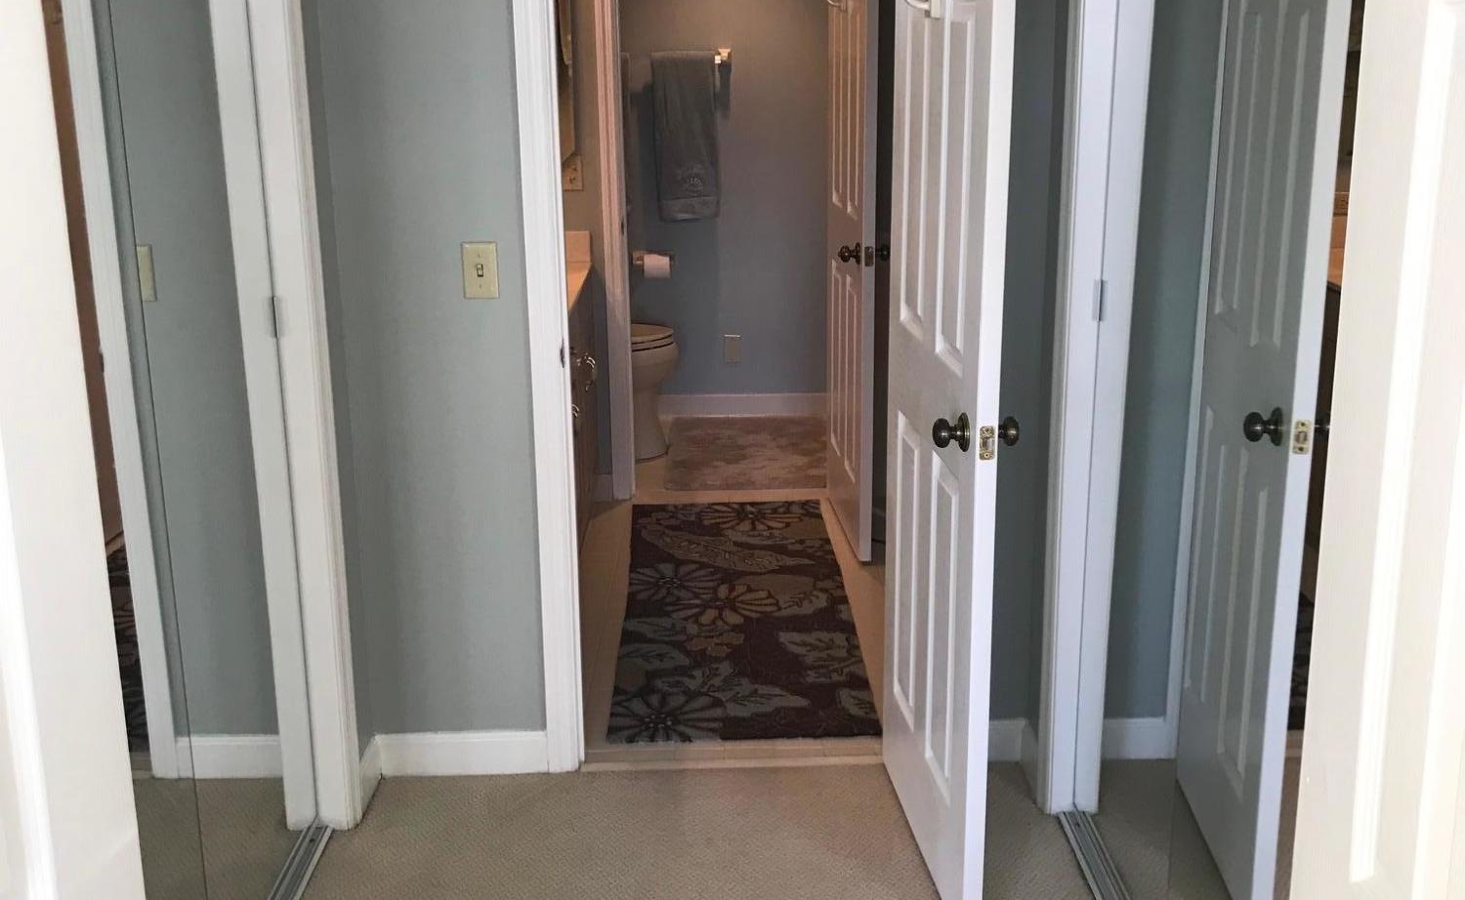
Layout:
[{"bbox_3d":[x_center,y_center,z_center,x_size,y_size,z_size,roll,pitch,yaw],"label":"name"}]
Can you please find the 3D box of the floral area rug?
[{"bbox_3d":[0.005,0.417,4.436,0.625,0.011,1.782,-1,16,-1],"label":"floral area rug"}]

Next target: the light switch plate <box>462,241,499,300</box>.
[{"bbox_3d":[-0.503,-0.358,3.162,0.071,0.115,0.010,-1,16,-1],"label":"light switch plate"}]

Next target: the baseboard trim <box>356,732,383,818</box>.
[{"bbox_3d":[-0.769,0.690,3.344,0.015,0.098,0.195,-1,16,-1],"label":"baseboard trim"}]

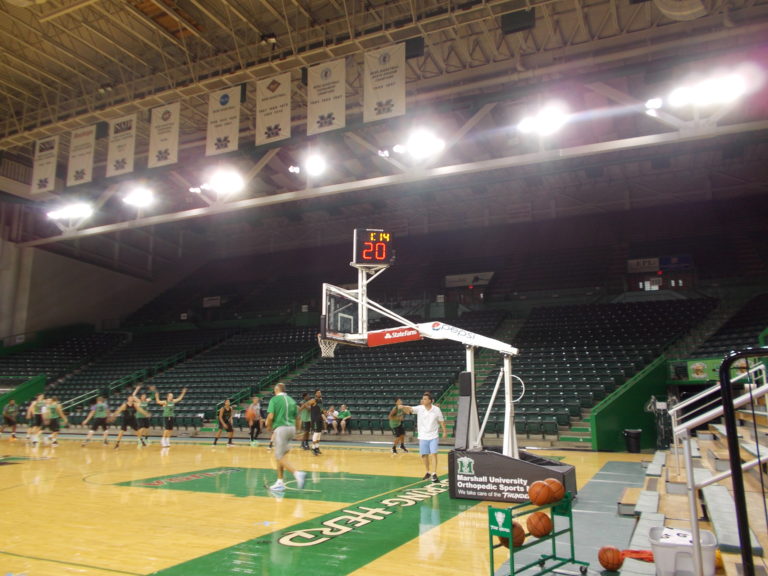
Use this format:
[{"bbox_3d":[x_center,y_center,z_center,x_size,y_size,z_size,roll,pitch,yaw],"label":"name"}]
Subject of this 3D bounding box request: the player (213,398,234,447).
[{"bbox_3d":[-6.249,5.278,22.604,0.800,1.780,0.650,6,-12,-27],"label":"player"}]

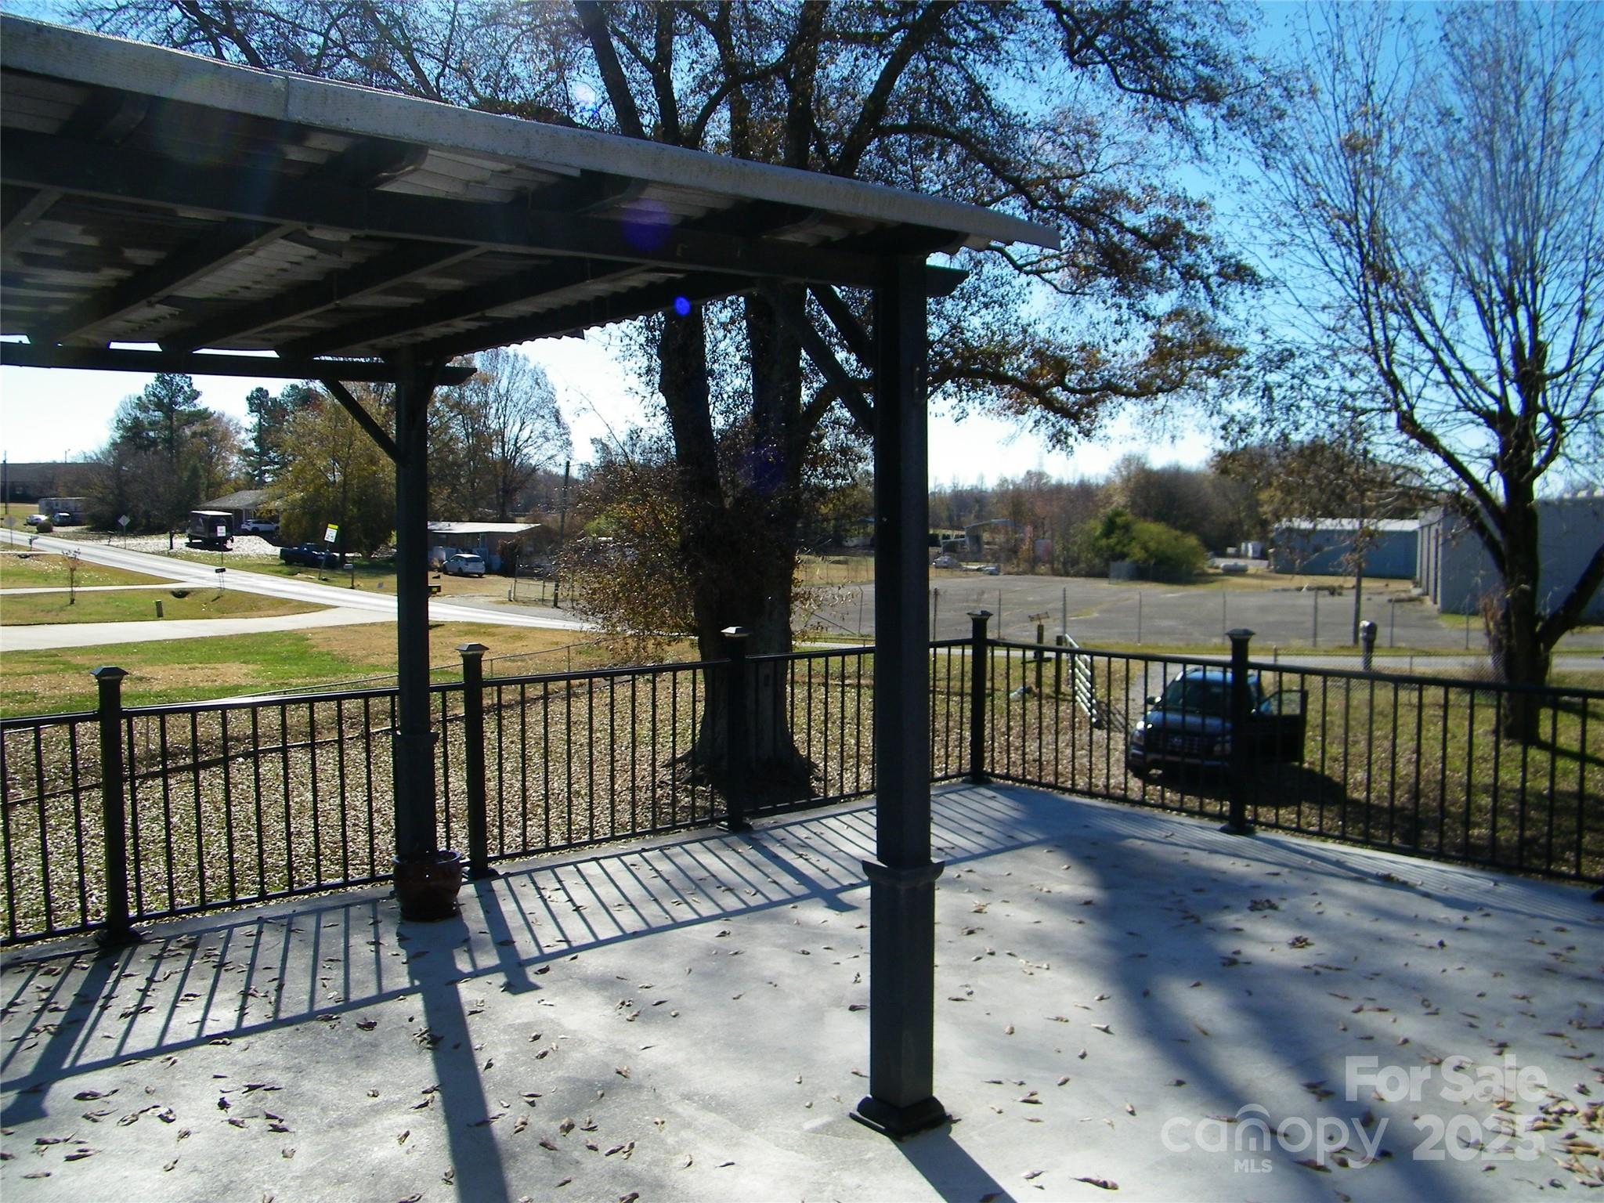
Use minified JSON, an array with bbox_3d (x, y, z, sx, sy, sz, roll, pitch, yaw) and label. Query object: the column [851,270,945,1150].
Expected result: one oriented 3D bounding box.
[{"bbox_3d":[0.263,0.249,3.512,0.200,2.346,0.200,-4,5,-41],"label":"column"}]

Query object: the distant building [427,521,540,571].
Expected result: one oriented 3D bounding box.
[{"bbox_3d":[-24.267,-3.947,100.167,12.400,3.850,4.500,3,5,38],"label":"distant building"}]

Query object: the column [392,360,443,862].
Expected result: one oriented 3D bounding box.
[{"bbox_3d":[-1.707,0.121,5.704,0.190,2.344,0.190,-4,5,-41],"label":"column"}]

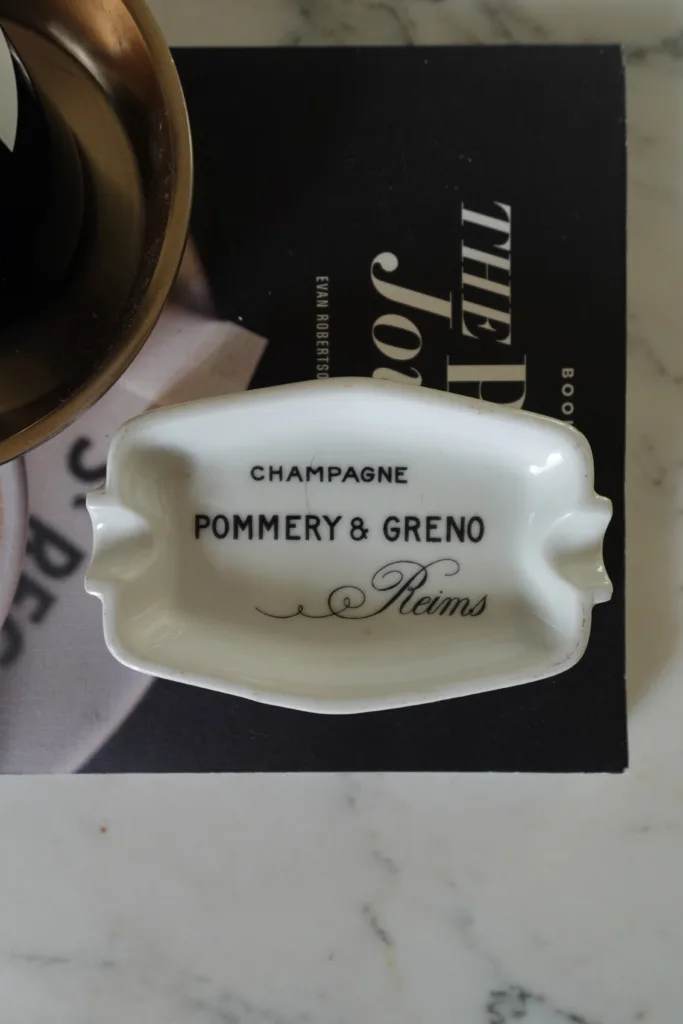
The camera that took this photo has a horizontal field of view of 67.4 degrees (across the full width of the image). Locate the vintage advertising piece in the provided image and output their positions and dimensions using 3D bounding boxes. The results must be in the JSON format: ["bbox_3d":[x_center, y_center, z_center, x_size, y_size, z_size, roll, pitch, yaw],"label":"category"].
[{"bbox_3d":[0.002,0.011,0.169,0.160,0.029,0.101,1,89,0],"label":"vintage advertising piece"}]

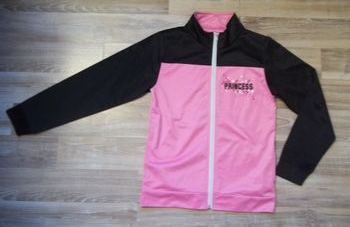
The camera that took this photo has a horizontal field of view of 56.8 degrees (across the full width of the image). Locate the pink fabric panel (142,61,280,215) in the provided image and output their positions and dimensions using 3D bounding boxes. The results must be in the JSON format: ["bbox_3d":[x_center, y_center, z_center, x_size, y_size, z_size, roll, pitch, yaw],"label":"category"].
[{"bbox_3d":[0.104,0.066,0.928,0.377,0.018,0.416,2,83,0],"label":"pink fabric panel"}]

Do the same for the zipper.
[{"bbox_3d":[0.111,0.013,0.931,0.016,0.010,0.509,2,83,0],"label":"zipper"}]

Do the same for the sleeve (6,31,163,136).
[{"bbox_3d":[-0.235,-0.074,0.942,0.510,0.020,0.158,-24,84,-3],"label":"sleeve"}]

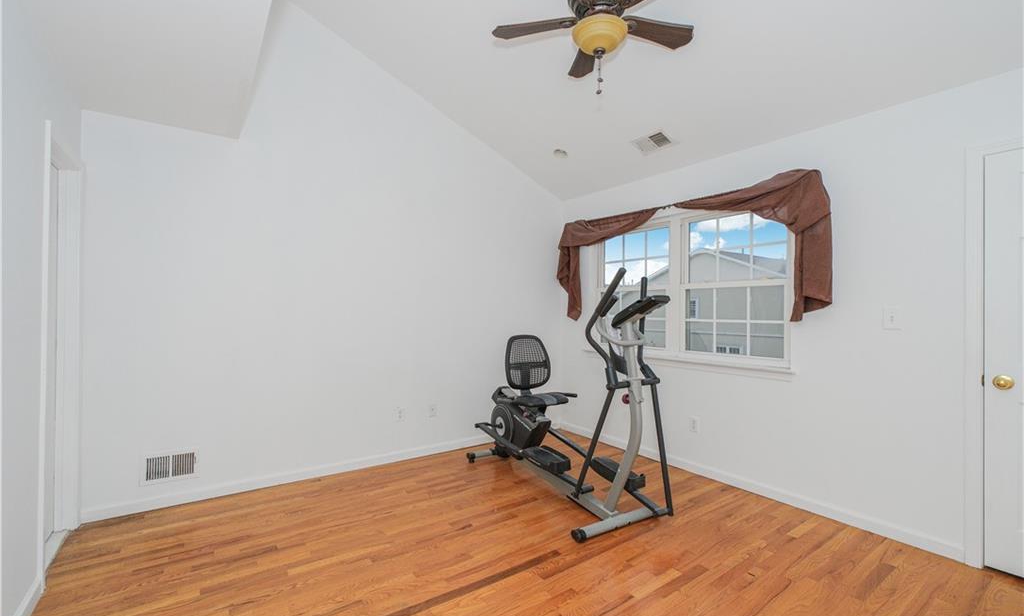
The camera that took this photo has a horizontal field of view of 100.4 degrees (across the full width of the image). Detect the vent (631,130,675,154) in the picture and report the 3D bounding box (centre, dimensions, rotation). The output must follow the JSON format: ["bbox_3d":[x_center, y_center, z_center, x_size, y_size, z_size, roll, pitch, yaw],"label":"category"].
[{"bbox_3d":[1.071,-1.259,3.270,0.180,0.020,0.280,29,-17,-33],"label":"vent"}]

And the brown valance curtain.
[{"bbox_3d":[1.217,-0.355,3.424,0.200,0.980,2.230,0,0,-36],"label":"brown valance curtain"}]

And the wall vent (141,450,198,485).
[{"bbox_3d":[-2.214,1.028,2.757,0.300,0.195,0.020,0,0,-33],"label":"wall vent"}]

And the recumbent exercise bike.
[{"bbox_3d":[0.332,0.540,3.024,0.660,1.500,1.750,0,0,-29],"label":"recumbent exercise bike"}]

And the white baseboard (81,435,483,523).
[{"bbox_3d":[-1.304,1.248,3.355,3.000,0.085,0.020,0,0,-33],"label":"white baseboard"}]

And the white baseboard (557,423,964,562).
[{"bbox_3d":[1.385,1.248,3.347,0.020,0.085,2.980,0,0,-36],"label":"white baseboard"}]

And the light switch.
[{"bbox_3d":[2.112,0.054,2.370,0.015,0.120,0.075,0,0,-36],"label":"light switch"}]

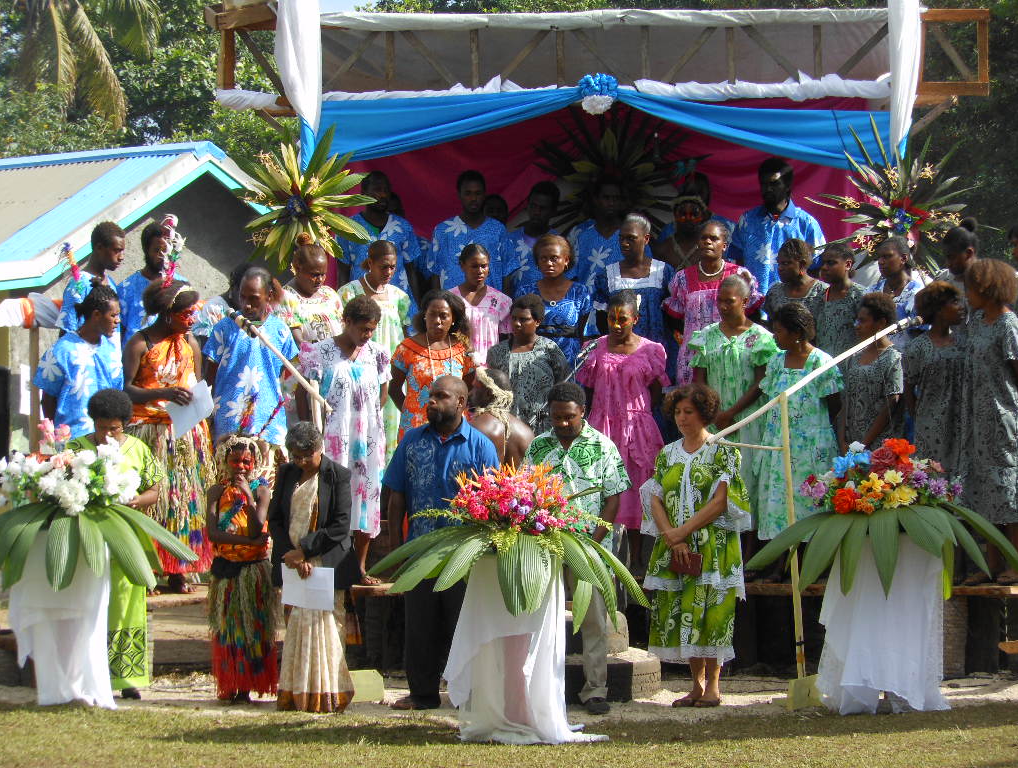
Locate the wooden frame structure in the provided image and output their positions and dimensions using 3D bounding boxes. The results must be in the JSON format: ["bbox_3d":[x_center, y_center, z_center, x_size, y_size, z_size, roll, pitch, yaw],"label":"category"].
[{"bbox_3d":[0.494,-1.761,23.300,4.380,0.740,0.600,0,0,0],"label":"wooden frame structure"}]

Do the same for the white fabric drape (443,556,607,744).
[{"bbox_3d":[0.072,1.237,19.500,0.750,0.880,0.550,0,0,0],"label":"white fabric drape"}]

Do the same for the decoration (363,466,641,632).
[{"bbox_3d":[-0.002,0.755,19.500,1.300,0.760,0.950,0,0,0],"label":"decoration"}]

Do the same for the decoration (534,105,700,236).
[{"bbox_3d":[0.651,-1.318,26.000,1.060,0.920,0.300,0,0,0],"label":"decoration"}]

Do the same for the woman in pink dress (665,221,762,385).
[{"bbox_3d":[1.162,-0.119,23.700,0.530,1.620,0.350,0,0,9],"label":"woman in pink dress"}]

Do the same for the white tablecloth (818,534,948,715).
[{"bbox_3d":[1.889,1.207,21.100,0.650,0.930,0.580,0,0,0],"label":"white tablecloth"}]

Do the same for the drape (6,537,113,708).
[{"bbox_3d":[-2.237,1.169,20.900,0.530,0.900,0.480,0,0,0],"label":"drape"}]

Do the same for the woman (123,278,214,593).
[{"bbox_3d":[-1.831,0.276,22.500,0.430,1.680,0.360,0,0,-36],"label":"woman"}]

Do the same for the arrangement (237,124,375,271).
[{"bbox_3d":[-1.176,-1.078,24.100,0.790,0.850,0.330,0,0,0],"label":"arrangement"}]

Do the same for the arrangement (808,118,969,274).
[{"bbox_3d":[2.165,-1.076,23.800,0.920,0.910,0.420,0,0,0],"label":"arrangement"}]

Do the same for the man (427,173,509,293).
[{"bbox_3d":[-0.223,-0.424,24.800,0.500,1.690,0.330,0,0,-3],"label":"man"}]

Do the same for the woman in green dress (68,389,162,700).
[{"bbox_3d":[-2.024,0.818,21.400,0.480,1.580,0.360,0,0,-10],"label":"woman in green dress"}]

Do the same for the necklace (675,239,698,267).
[{"bbox_3d":[1.009,-0.737,23.700,0.160,0.190,0.110,0,0,3],"label":"necklace"}]

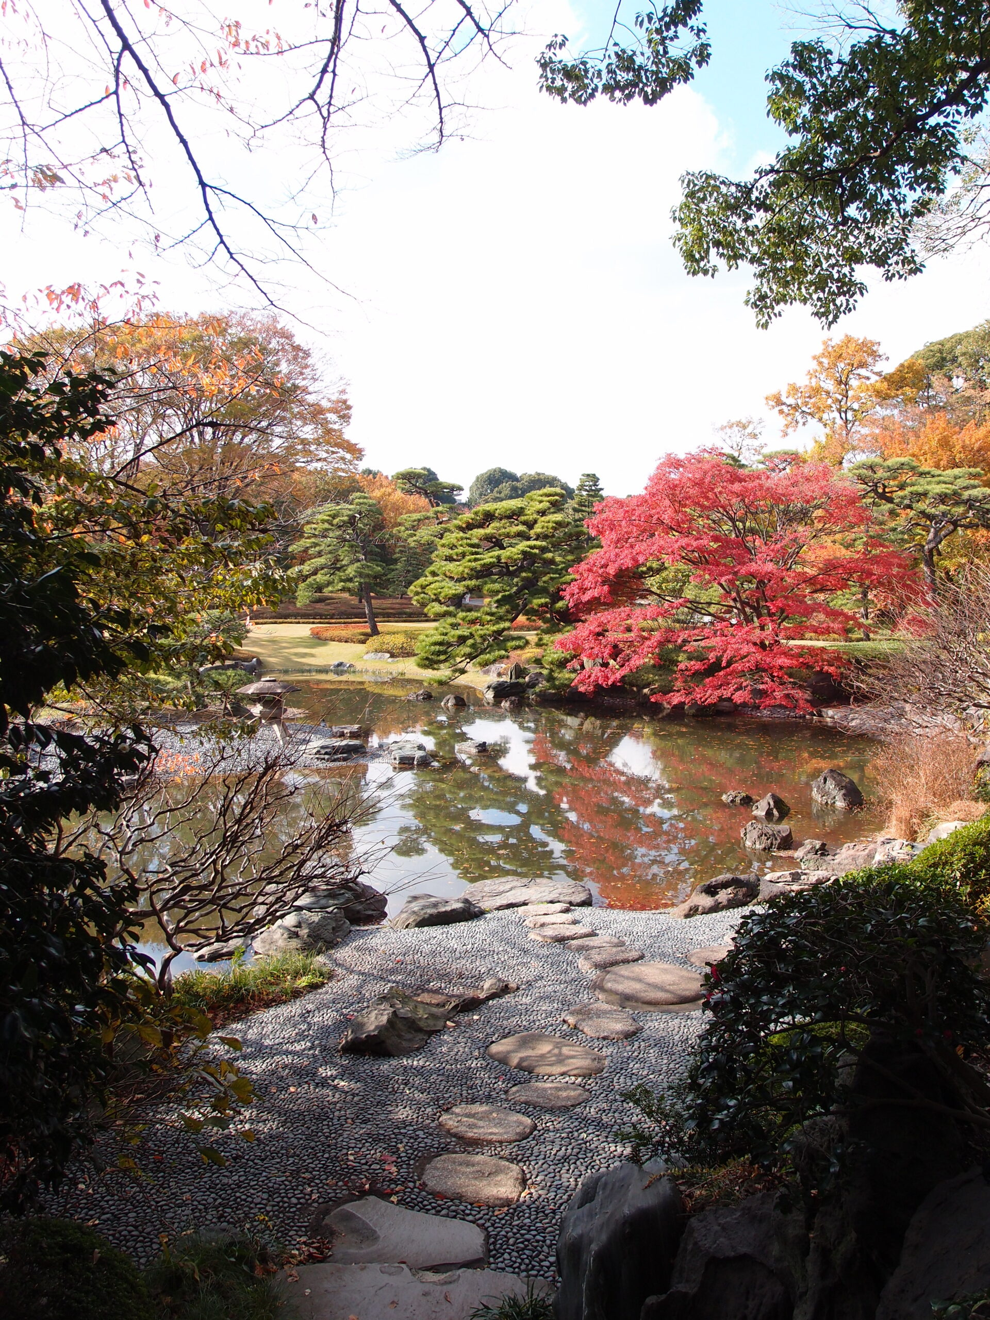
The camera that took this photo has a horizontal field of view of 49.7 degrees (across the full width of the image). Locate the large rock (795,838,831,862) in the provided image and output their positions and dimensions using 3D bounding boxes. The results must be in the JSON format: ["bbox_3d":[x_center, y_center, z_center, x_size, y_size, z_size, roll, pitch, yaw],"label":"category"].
[{"bbox_3d":[4.069,2.407,13.645,0.430,0.280,0.360,0,3,0],"label":"large rock"}]

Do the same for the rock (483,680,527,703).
[{"bbox_3d":[0.340,0.987,37.050,1.400,0.620,1.000,0,3,0],"label":"rock"}]

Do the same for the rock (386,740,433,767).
[{"bbox_3d":[-1.722,1.920,21.867,0.880,0.400,0.850,0,3,0],"label":"rock"}]

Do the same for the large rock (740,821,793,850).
[{"bbox_3d":[3.547,2.270,13.934,0.652,0.325,0.489,1,4,14],"label":"large rock"}]

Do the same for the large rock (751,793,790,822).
[{"bbox_3d":[4.291,2.243,16.596,0.560,0.380,0.450,0,3,0],"label":"large rock"}]

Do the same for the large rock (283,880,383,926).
[{"bbox_3d":[-1.667,2.495,11.153,1.020,0.380,0.600,0,3,0],"label":"large rock"}]

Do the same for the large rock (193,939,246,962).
[{"bbox_3d":[-2.539,2.659,9.850,0.476,0.118,0.238,-3,5,-34],"label":"large rock"}]

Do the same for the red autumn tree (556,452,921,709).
[{"bbox_3d":[7.898,-2.828,34.697,11.200,8.000,9.000,0,3,0],"label":"red autumn tree"}]

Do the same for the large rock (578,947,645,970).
[{"bbox_3d":[0.978,2.486,8.951,0.570,0.070,0.342,-2,4,-24],"label":"large rock"}]

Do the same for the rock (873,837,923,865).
[{"bbox_3d":[4.870,2.295,12.875,0.582,0.250,0.512,2,4,21],"label":"rock"}]

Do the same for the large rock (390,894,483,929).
[{"bbox_3d":[-0.587,2.506,10.793,0.939,0.213,0.516,-2,4,-21],"label":"large rock"}]

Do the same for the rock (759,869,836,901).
[{"bbox_3d":[3.355,2.463,11.824,0.800,0.270,0.500,0,3,-5],"label":"rock"}]

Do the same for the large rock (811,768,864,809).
[{"bbox_3d":[5.337,1.966,16.611,0.794,0.557,0.675,1,4,18],"label":"large rock"}]

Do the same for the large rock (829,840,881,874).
[{"bbox_3d":[4.280,2.327,12.692,0.592,0.328,0.521,1,4,19],"label":"large rock"}]

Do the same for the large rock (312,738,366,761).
[{"bbox_3d":[-3.023,1.699,20.392,1.091,0.361,0.709,-1,4,-8],"label":"large rock"}]

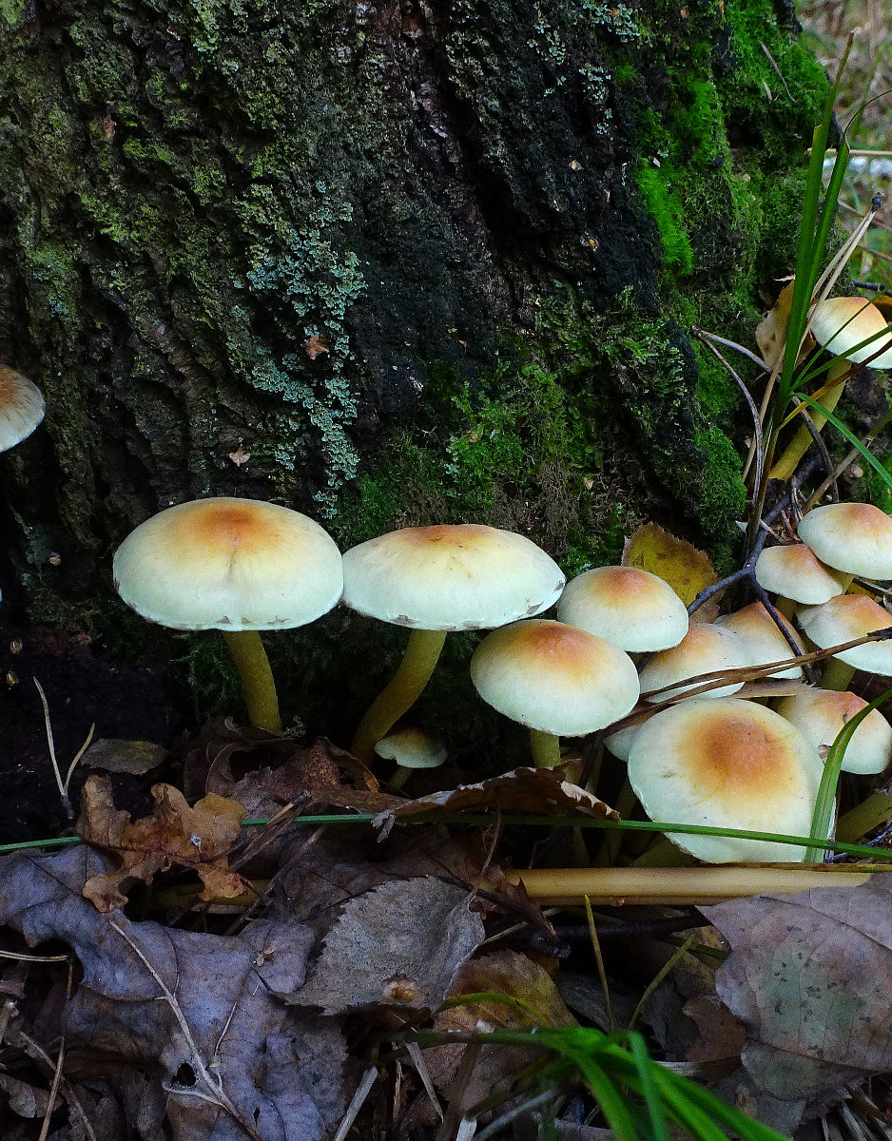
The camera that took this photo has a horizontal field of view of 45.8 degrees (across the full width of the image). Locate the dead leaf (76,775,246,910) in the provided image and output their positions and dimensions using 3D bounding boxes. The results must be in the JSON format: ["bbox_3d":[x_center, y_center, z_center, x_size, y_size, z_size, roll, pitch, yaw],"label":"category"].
[{"bbox_3d":[-0.071,0.069,0.265,0.042,0.014,0.034,0,41,0],"label":"dead leaf"}]

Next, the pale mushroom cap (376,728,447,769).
[{"bbox_3d":[-0.010,0.049,0.290,0.019,0.009,0.019,6,21,-4],"label":"pale mushroom cap"}]

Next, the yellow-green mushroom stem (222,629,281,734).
[{"bbox_3d":[-0.058,0.031,0.313,0.011,0.046,0.011,-6,33,3],"label":"yellow-green mushroom stem"}]

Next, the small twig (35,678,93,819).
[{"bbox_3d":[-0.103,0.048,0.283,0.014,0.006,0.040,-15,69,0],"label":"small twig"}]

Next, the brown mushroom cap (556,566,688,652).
[{"bbox_3d":[0.047,0.010,0.279,0.035,0.015,0.035,0,30,0],"label":"brown mushroom cap"}]

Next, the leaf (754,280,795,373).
[{"bbox_3d":[0.126,-0.091,0.394,0.023,0.037,0.011,10,21,16],"label":"leaf"}]

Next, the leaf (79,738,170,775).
[{"bbox_3d":[-0.087,0.050,0.286,0.023,0.006,0.014,-3,40,-10],"label":"leaf"}]

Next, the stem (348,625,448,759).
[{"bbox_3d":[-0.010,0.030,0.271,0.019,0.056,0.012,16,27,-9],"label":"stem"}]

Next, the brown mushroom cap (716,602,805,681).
[{"bbox_3d":[0.093,0.021,0.312,0.027,0.015,0.027,5,37,-3],"label":"brown mushroom cap"}]

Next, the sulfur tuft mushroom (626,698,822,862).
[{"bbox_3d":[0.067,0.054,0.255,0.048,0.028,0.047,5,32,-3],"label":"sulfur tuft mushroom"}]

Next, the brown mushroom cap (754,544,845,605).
[{"bbox_3d":[0.113,0.001,0.335,0.029,0.013,0.029,10,29,-6],"label":"brown mushroom cap"}]

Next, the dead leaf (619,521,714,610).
[{"bbox_3d":[0.071,0.002,0.336,0.033,0.034,0.009,0,12,0],"label":"dead leaf"}]

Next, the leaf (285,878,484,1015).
[{"bbox_3d":[-0.014,0.080,0.220,0.044,0.013,0.030,-11,43,-13],"label":"leaf"}]

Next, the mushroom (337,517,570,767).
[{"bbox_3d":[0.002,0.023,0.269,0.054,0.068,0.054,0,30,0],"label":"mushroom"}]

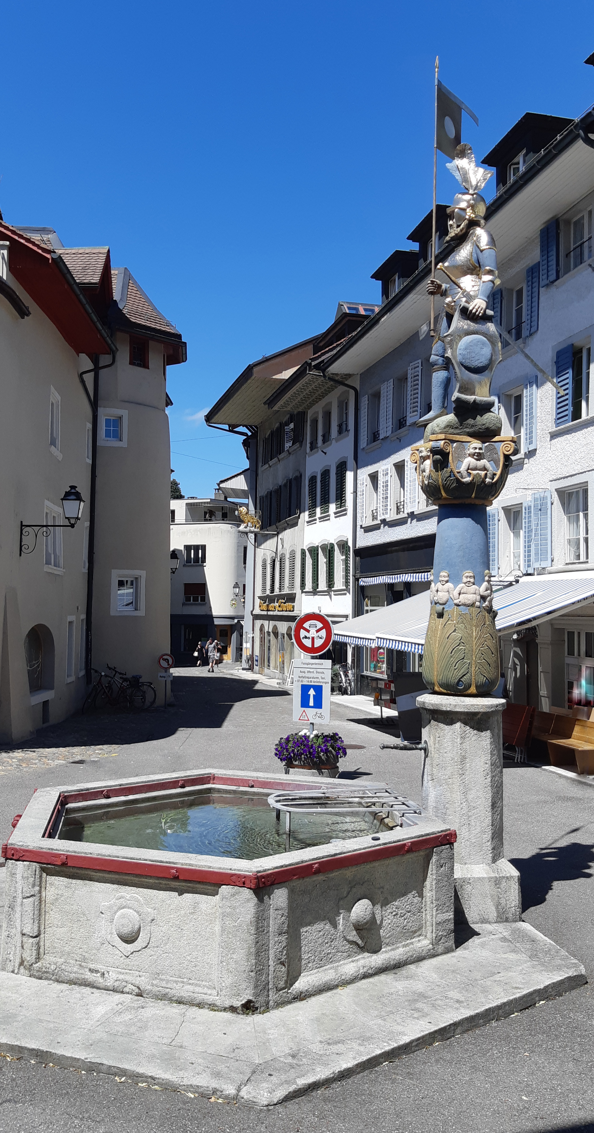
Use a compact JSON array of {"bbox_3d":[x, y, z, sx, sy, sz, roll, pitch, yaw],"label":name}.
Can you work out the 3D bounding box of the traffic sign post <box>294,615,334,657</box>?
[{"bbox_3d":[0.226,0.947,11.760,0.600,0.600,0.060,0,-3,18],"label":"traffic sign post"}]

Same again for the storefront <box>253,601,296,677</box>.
[{"bbox_3d":[-0.950,3.120,36.300,0.700,3.400,8.200,2,-3,-15],"label":"storefront"}]

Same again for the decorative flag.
[{"bbox_3d":[1.360,-3.670,7.150,0.040,0.560,0.680,-1,-4,41],"label":"decorative flag"}]

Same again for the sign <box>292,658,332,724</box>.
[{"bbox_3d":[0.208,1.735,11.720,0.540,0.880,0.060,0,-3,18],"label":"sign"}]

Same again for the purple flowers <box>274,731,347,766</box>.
[{"bbox_3d":[0.189,2.500,11.720,1.000,0.430,0.900,0,-3,18],"label":"purple flowers"}]

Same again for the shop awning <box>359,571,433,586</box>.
[{"bbox_3d":[2.540,0.365,23.370,0.450,0.270,6.000,2,-3,-15],"label":"shop awning"}]

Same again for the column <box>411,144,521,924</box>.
[{"bbox_3d":[1.308,-0.392,6.590,0.860,5.900,0.860,2,-3,-13],"label":"column"}]

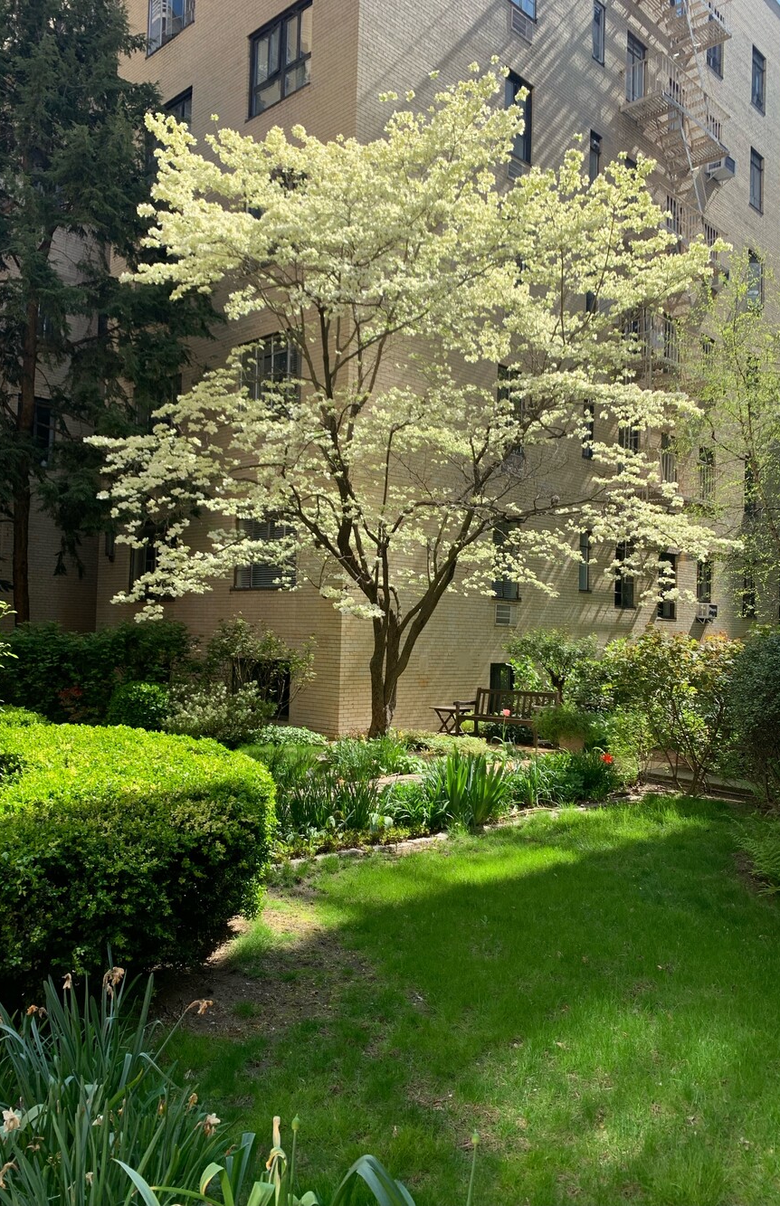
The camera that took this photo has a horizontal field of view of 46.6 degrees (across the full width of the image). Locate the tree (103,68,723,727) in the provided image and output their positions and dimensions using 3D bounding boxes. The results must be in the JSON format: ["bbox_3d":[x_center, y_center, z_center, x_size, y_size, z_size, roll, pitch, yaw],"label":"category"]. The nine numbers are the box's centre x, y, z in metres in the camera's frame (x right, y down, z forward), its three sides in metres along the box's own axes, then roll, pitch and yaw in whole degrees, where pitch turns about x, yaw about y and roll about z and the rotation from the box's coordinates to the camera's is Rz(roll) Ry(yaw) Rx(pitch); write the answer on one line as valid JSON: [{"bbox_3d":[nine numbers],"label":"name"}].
[{"bbox_3d":[0.389,-2.893,13.600,9.000,9.900,7.800,1,-1,0],"label":"tree"}]

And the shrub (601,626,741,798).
[{"bbox_3d":[3.116,1.212,10.000,1.420,1.750,1.300,1,-1,0],"label":"shrub"}]

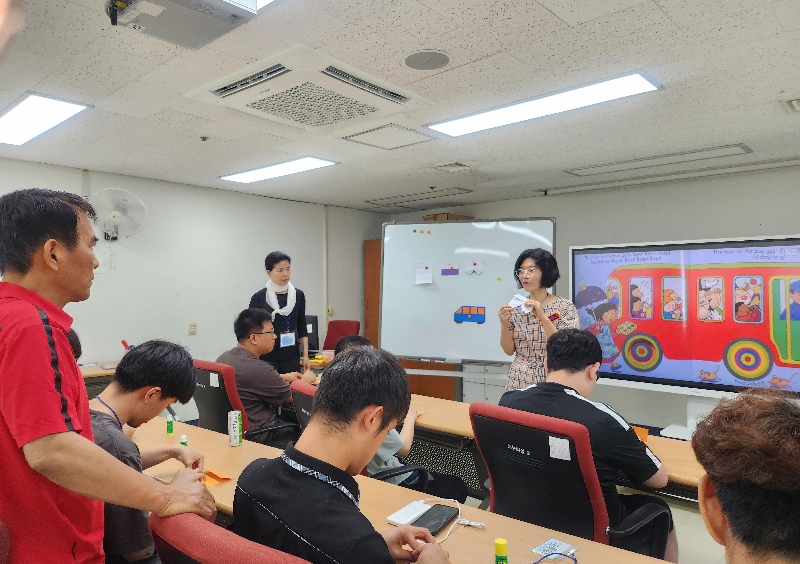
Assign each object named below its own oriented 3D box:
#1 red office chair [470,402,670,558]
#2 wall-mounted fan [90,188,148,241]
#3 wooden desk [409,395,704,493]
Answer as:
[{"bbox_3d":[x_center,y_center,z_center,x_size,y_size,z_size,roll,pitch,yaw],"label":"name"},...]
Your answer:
[{"bbox_3d":[0.593,0.903,1.995,0.600,0.920,0.600,-1,-1,41],"label":"red office chair"},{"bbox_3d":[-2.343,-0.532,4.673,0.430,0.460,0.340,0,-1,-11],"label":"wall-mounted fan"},{"bbox_3d":[0.506,1.009,2.455,1.800,0.720,0.500,-1,-1,41],"label":"wooden desk"}]

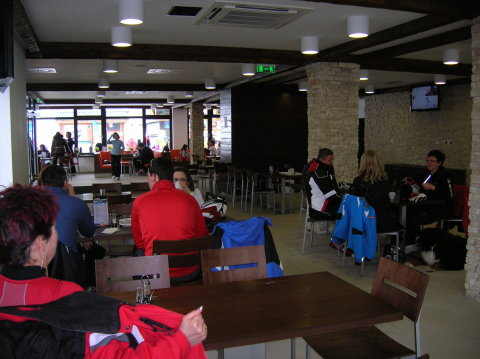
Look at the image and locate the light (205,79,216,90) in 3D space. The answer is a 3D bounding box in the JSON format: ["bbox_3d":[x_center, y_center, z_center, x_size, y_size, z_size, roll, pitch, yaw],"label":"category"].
[{"bbox_3d":[-0.660,-2.161,10.659,0.225,0.205,0.225,-2,6,-18],"label":"light"}]

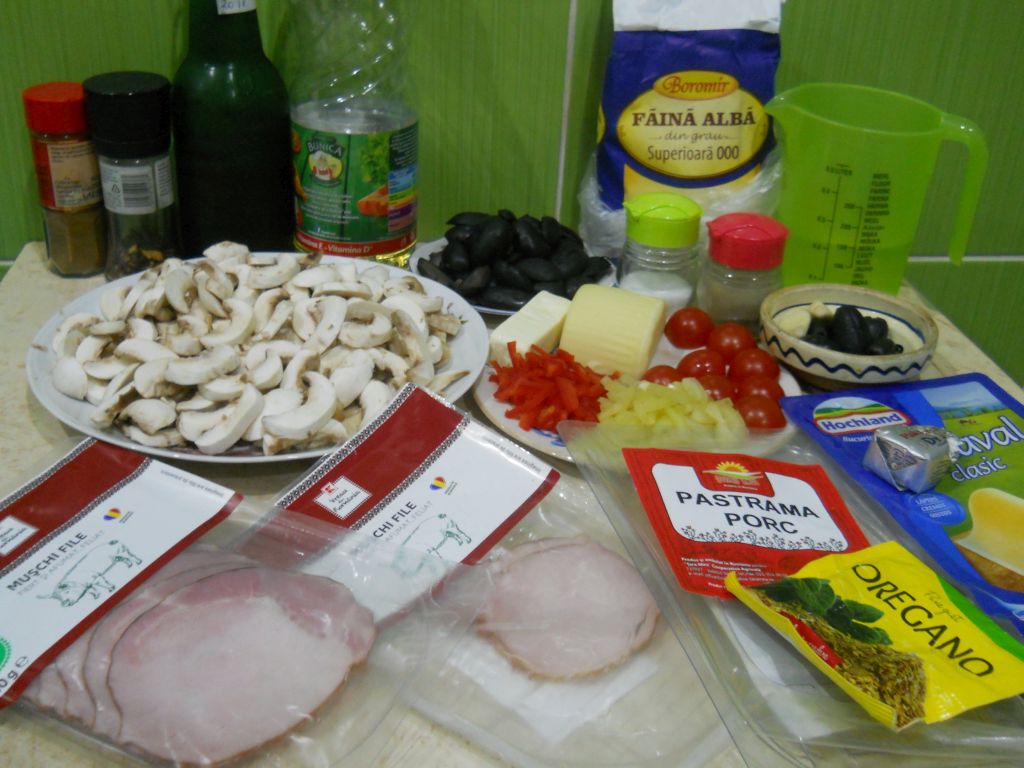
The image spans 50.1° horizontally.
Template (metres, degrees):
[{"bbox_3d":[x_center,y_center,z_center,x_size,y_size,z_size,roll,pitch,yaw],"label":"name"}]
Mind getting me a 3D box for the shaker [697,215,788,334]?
[{"bbox_3d":[0.146,-0.072,0.692,0.054,0.059,0.050,7,29,7],"label":"shaker"}]

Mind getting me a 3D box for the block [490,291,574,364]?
[{"bbox_3d":[0.013,-0.029,0.616,0.026,0.018,0.072,16,31,21],"label":"block"}]

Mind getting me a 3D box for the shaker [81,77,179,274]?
[{"bbox_3d":[-0.233,-0.124,0.675,0.051,0.124,0.051,-12,33,-26],"label":"shaker"}]

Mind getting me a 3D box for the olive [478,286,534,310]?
[{"bbox_3d":[-0.005,-0.052,0.665,0.033,0.015,0.015,7,29,6],"label":"olive"}]

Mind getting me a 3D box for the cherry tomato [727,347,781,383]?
[{"bbox_3d":[0.125,-0.007,0.562,0.027,0.024,0.025,-1,30,-8],"label":"cherry tomato"}]

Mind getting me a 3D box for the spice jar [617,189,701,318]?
[{"bbox_3d":[0.095,-0.084,0.700,0.053,0.065,0.050,7,29,7],"label":"spice jar"}]

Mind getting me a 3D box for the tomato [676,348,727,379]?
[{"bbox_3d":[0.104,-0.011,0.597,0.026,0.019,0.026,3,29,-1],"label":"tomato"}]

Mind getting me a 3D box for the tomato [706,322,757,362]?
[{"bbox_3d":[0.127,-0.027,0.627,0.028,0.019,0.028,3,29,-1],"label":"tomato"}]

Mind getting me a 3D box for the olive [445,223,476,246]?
[{"bbox_3d":[-0.032,-0.091,0.672,0.025,0.016,0.017,4,30,2],"label":"olive"}]

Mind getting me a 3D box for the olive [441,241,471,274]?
[{"bbox_3d":[-0.034,-0.076,0.658,0.018,0.017,0.025,-5,54,-14],"label":"olive"}]

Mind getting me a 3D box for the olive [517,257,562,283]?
[{"bbox_3d":[0.017,-0.071,0.678,0.030,0.018,0.019,10,30,12],"label":"olive"}]

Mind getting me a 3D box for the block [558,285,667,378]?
[{"bbox_3d":[0.056,-0.031,0.611,0.049,0.034,0.039,13,30,17],"label":"block"}]

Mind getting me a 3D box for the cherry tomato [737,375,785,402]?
[{"bbox_3d":[0.122,0.006,0.539,0.025,0.024,0.025,-1,30,-8],"label":"cherry tomato"}]

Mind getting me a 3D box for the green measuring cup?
[{"bbox_3d":[0.220,-0.117,0.698,0.131,0.115,0.091,8,30,8],"label":"green measuring cup"}]

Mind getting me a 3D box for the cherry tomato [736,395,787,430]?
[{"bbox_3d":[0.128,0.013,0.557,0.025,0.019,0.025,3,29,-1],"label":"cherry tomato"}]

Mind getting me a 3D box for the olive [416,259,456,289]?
[{"bbox_3d":[-0.048,-0.070,0.693,0.015,0.015,0.034,-20,37,-36],"label":"olive"}]

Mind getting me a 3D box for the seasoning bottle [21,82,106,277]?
[{"bbox_3d":[-0.279,-0.127,0.687,0.045,0.112,0.045,3,29,-2],"label":"seasoning bottle"}]

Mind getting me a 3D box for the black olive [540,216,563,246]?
[{"bbox_3d":[0.025,-0.098,0.703,0.015,0.015,0.026,-4,30,-13],"label":"black olive"}]

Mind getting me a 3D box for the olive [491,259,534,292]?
[{"bbox_3d":[0.001,-0.064,0.645,0.029,0.016,0.017,30,36,10],"label":"olive"}]

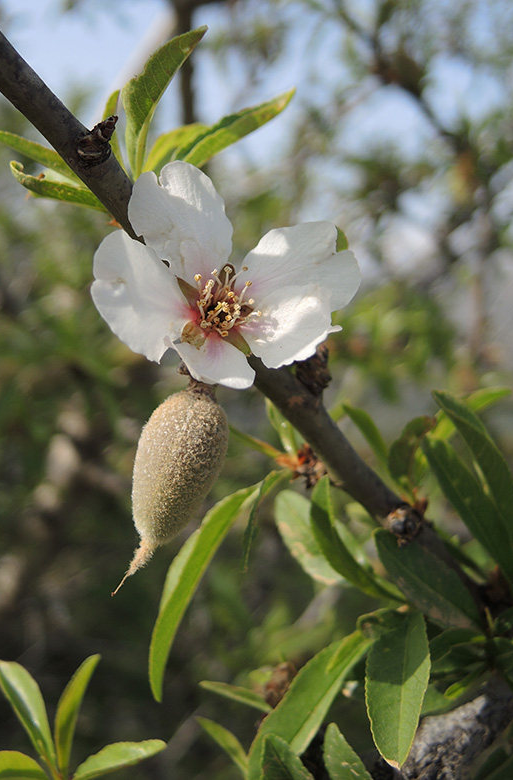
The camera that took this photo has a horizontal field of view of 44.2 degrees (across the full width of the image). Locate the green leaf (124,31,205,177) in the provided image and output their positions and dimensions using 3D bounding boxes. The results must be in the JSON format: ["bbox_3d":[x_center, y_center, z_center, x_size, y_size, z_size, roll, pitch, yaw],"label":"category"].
[{"bbox_3d":[-0.020,-0.059,0.129,0.009,0.031,0.008,22,6,-17],"label":"green leaf"}]

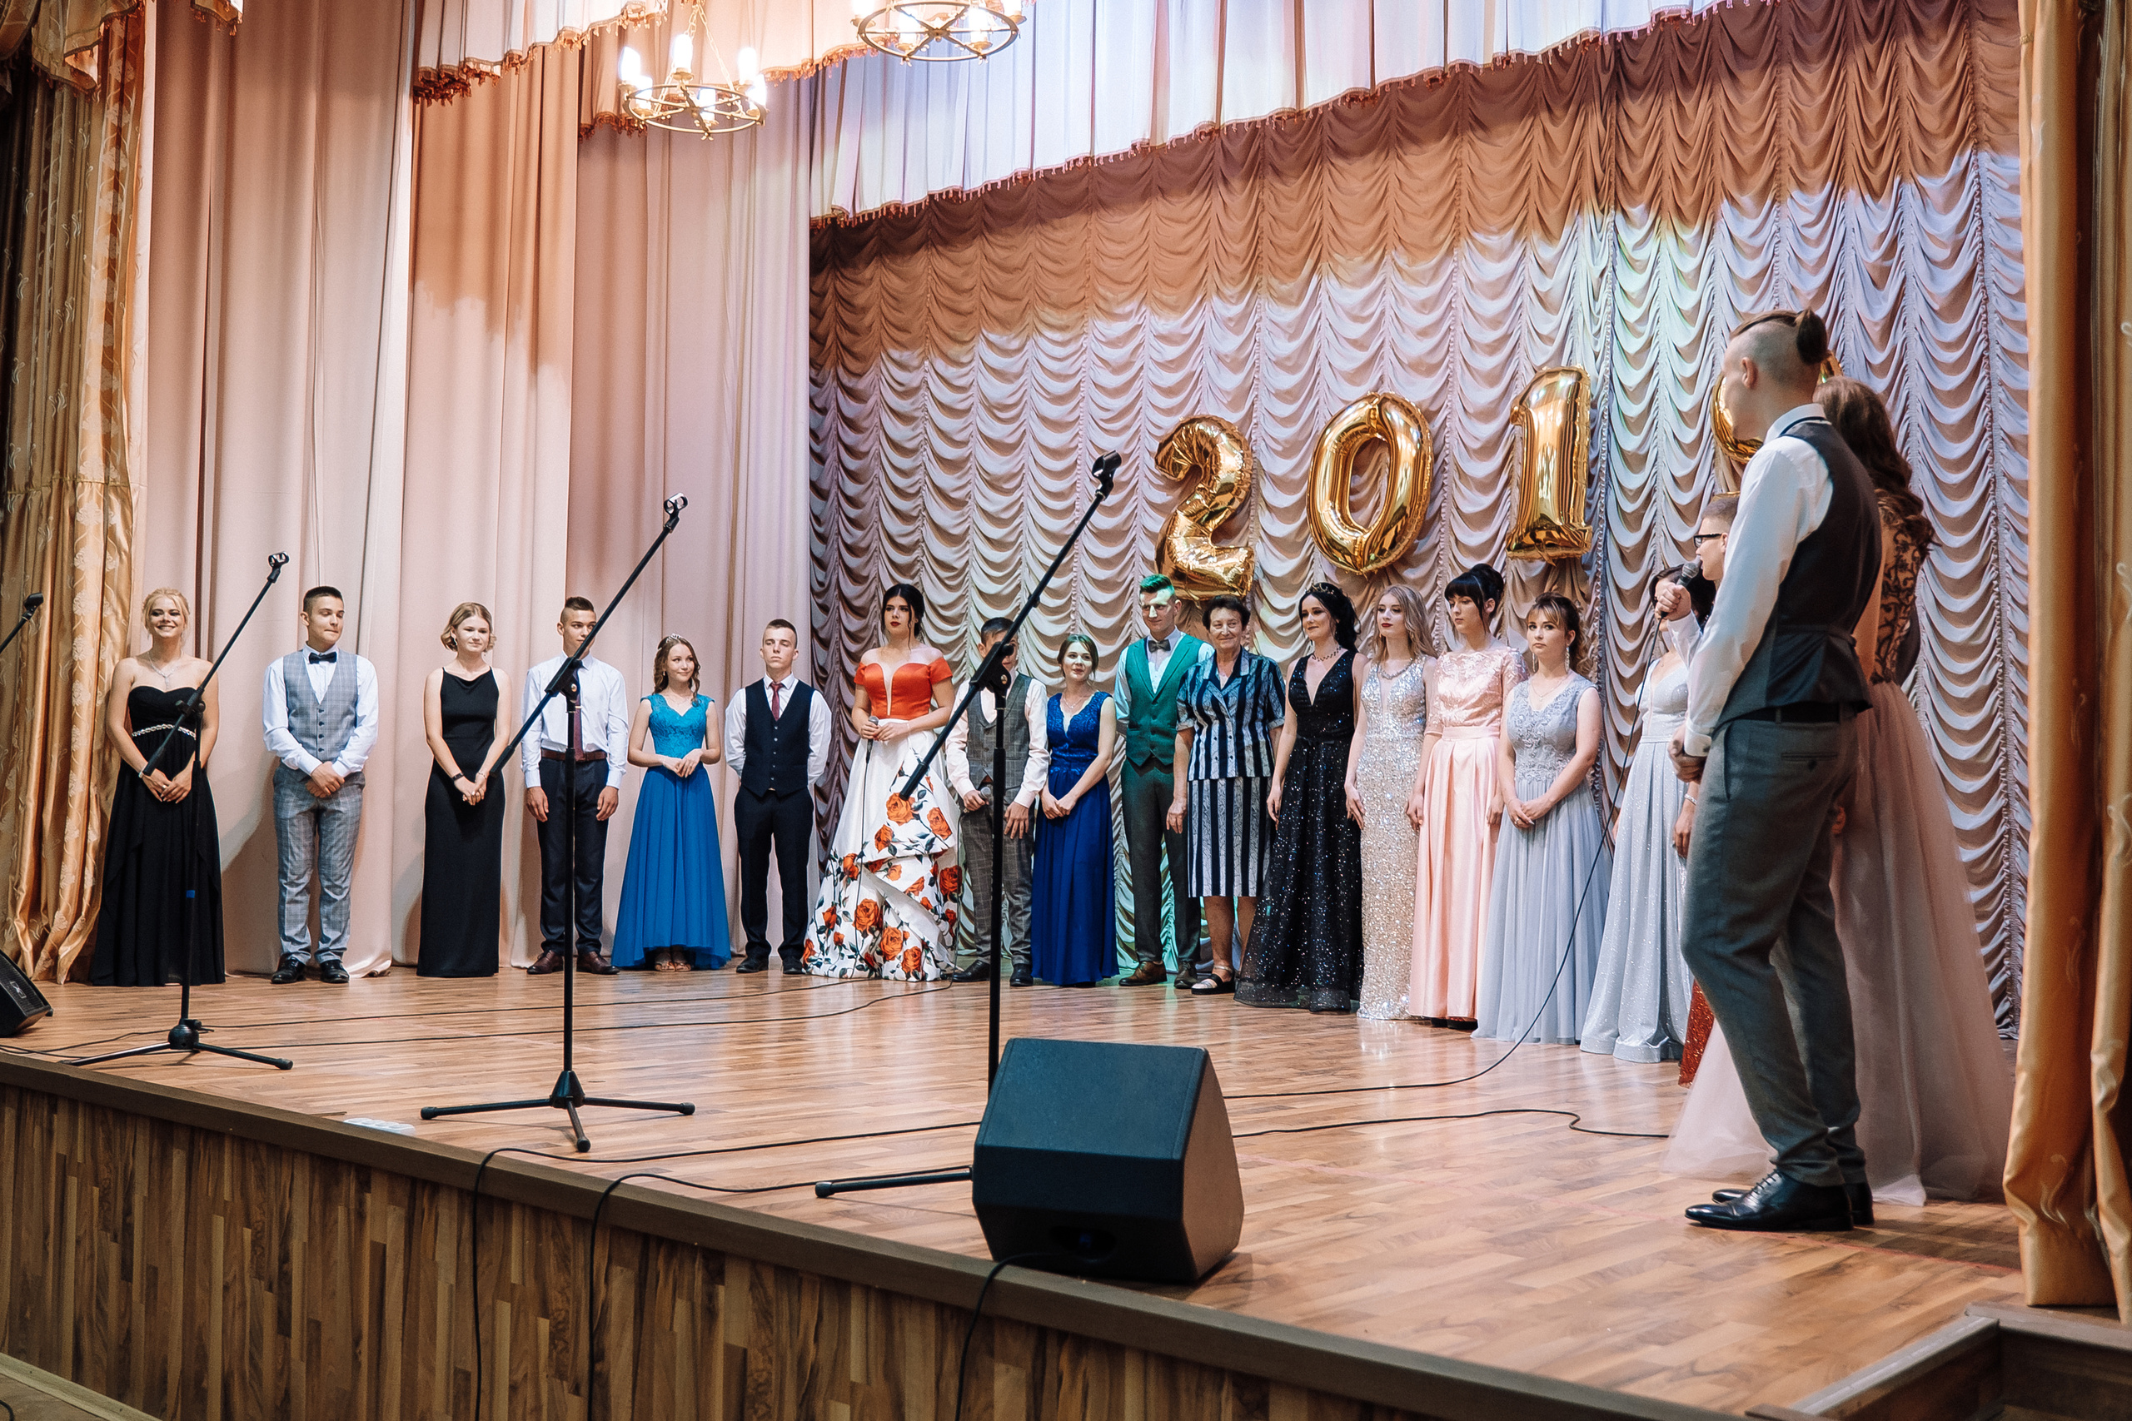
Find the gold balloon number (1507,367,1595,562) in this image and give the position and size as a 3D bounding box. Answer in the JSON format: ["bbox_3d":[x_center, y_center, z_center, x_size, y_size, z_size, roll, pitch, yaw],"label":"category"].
[{"bbox_3d":[2.002,-1.020,8.330,0.320,0.797,0.160,-2,-3,42],"label":"gold balloon number"}]

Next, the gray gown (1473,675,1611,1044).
[{"bbox_3d":[1.731,0.528,7.330,0.500,1.318,0.470,-1,-3,38],"label":"gray gown"}]

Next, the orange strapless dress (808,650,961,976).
[{"bbox_3d":[-0.853,0.504,9.534,0.750,1.508,0.680,0,-3,20],"label":"orange strapless dress"}]

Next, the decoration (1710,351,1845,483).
[{"bbox_3d":[2.716,-1.048,7.680,0.460,0.773,0.160,-2,-3,42],"label":"decoration"}]

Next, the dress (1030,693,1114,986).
[{"bbox_3d":[0.034,0.588,9.280,0.400,1.338,0.380,-1,-3,24],"label":"dress"}]

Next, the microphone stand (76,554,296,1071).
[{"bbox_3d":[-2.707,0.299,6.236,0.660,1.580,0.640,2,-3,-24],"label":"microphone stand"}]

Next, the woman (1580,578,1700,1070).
[{"bbox_3d":[2.009,0.337,6.930,0.500,1.648,0.450,-2,-3,38],"label":"woman"}]

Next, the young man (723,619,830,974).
[{"bbox_3d":[-1.428,0.410,9.950,0.520,1.714,0.330,1,-2,-5],"label":"young man"}]

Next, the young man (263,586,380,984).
[{"bbox_3d":[-3.417,0.323,9.250,0.540,1.784,0.340,1,-3,-22],"label":"young man"}]

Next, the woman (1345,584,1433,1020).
[{"bbox_3d":[1.280,0.354,8.019,0.410,1.716,0.360,-1,-3,34],"label":"woman"}]

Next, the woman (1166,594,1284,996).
[{"bbox_3d":[0.709,0.366,8.890,0.510,1.760,0.360,0,-3,22],"label":"woman"}]

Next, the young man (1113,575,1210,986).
[{"bbox_3d":[0.464,0.316,9.262,0.500,1.888,0.360,-1,-3,25],"label":"young man"}]

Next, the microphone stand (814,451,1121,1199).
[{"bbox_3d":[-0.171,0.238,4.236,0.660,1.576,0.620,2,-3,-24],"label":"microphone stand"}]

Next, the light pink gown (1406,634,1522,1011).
[{"bbox_3d":[1.547,0.461,7.840,0.450,1.424,0.400,-2,-3,44],"label":"light pink gown"}]

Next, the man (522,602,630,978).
[{"bbox_3d":[-2.383,0.349,9.800,0.530,1.797,0.320,1,-3,-16],"label":"man"}]

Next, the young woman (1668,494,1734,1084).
[{"bbox_3d":[1.977,0.225,6.120,0.380,1.770,0.490,2,-3,-35],"label":"young woman"}]

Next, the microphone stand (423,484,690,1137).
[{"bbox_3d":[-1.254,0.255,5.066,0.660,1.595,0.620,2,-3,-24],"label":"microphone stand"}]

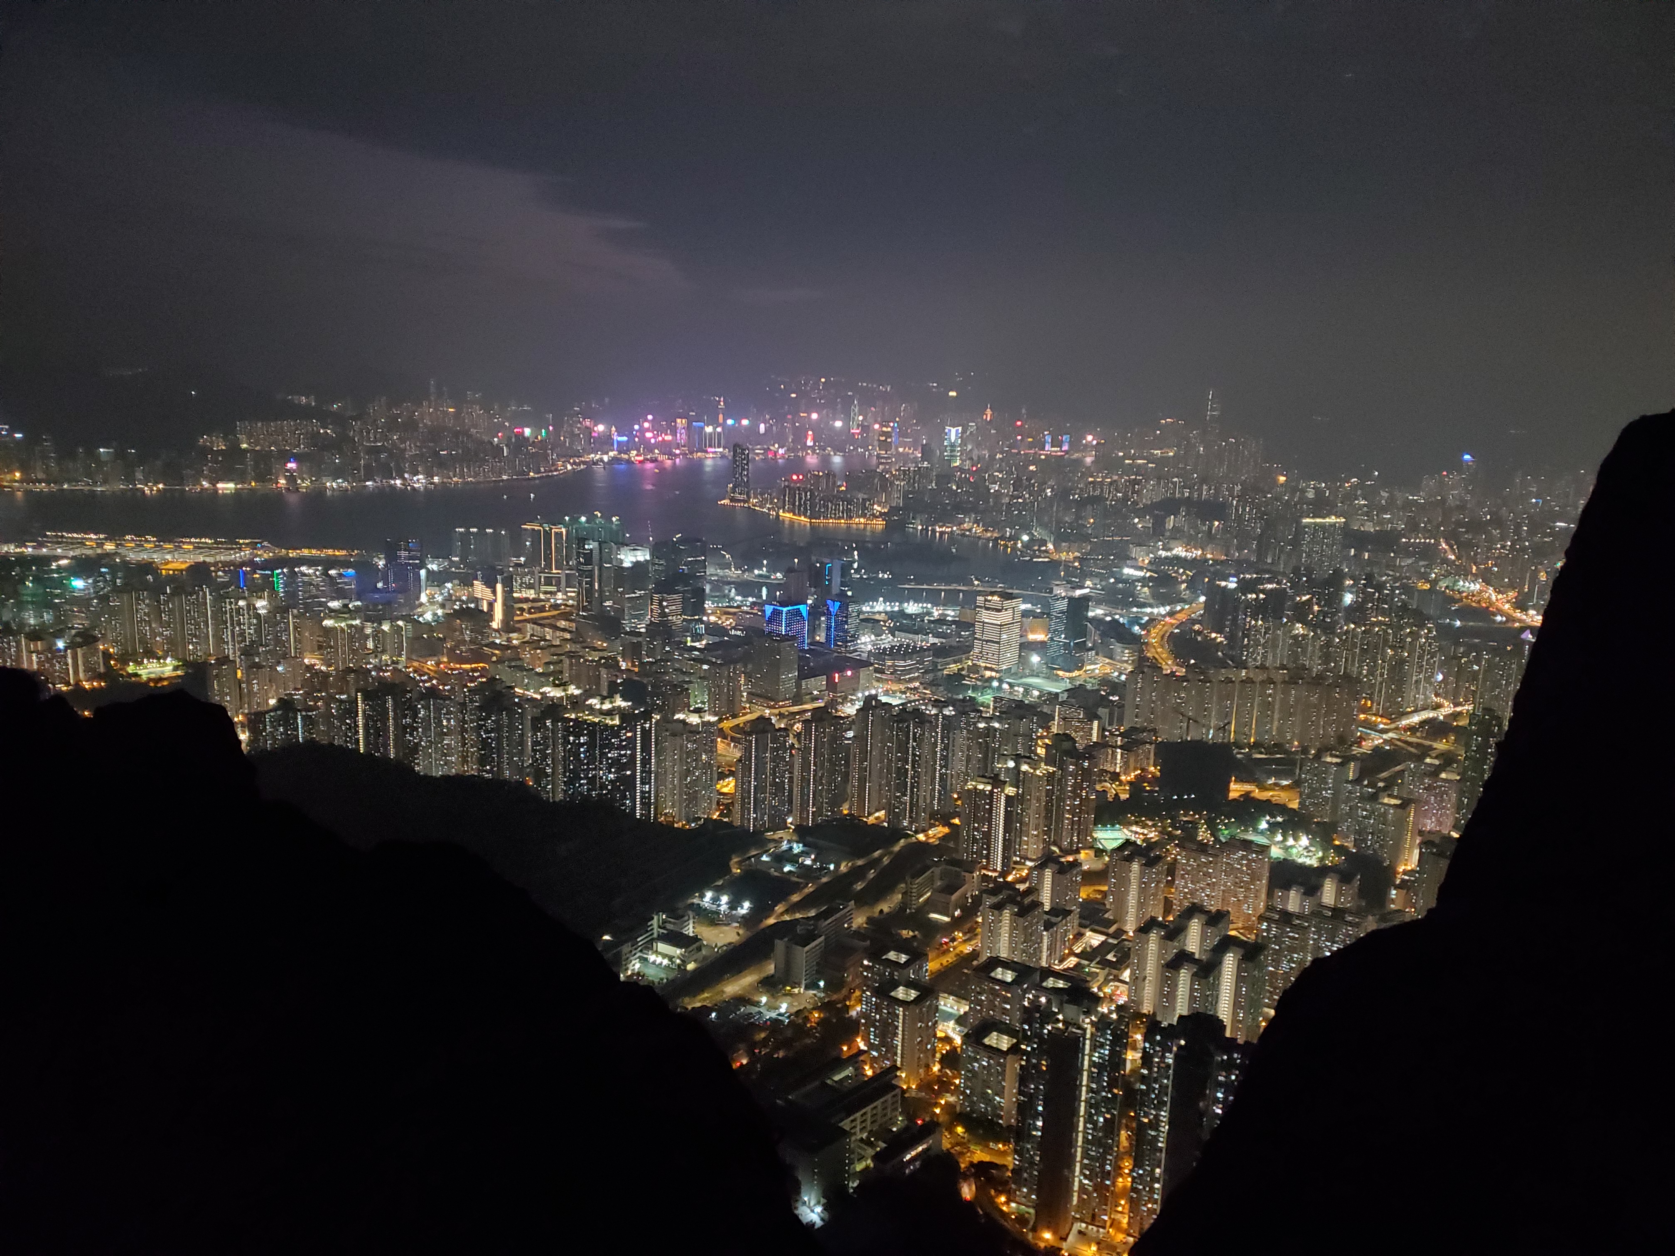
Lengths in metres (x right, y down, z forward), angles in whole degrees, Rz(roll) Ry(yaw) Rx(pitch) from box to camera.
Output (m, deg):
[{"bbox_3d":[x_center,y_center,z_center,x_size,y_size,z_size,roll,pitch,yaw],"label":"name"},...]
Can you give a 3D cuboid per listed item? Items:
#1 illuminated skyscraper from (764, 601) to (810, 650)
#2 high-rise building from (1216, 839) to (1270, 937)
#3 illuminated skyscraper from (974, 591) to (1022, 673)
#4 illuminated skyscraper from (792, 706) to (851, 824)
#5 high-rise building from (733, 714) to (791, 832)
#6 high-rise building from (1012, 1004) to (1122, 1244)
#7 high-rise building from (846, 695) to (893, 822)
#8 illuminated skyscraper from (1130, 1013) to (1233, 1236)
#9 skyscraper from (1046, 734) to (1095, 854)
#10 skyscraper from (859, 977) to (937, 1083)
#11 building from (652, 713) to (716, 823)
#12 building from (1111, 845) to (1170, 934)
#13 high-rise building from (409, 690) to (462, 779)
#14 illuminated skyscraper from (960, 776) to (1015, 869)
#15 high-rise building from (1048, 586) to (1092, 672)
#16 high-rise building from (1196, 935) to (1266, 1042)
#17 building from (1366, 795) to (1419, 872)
[{"bbox_3d":[-88.500,7.100,2122.800,45.000,94.000,53.000,12,15,40],"label":"illuminated skyscraper"},{"bbox_3d":[352.000,225.300,1096.600,33.000,75.000,31.000,10,14,34],"label":"high-rise building"},{"bbox_3d":[286.100,12.600,2244.500,57.000,137.000,55.000,12,15,40],"label":"illuminated skyscraper"},{"bbox_3d":[-16.500,142.500,1279.100,53.000,116.000,50.000,7,13,24],"label":"illuminated skyscraper"},{"bbox_3d":[-73.800,146.500,1247.100,53.000,109.000,50.000,7,13,24],"label":"high-rise building"},{"bbox_3d":[113.900,245.000,628.300,43.000,110.000,41.000,9,14,32],"label":"high-rise building"},{"bbox_3d":[32.400,133.300,1318.600,33.000,121.000,35.000,11,14,39],"label":"high-rise building"},{"bbox_3d":[182.400,261.500,647.600,46.000,113.000,25.000,10,14,34],"label":"illuminated skyscraper"},{"bbox_3d":[228.200,164.300,1221.700,43.000,106.000,41.000,8,13,29],"label":"skyscraper"},{"bbox_3d":[43.800,263.600,824.800,33.000,61.000,28.000,9,14,32],"label":"skyscraper"},{"bbox_3d":[-148.200,134.800,1230.200,38.000,89.000,42.000,11,14,39],"label":"building"},{"bbox_3d":[258.300,223.800,1080.500,36.000,65.000,36.000,10,14,36],"label":"building"},{"bbox_3d":[-406.500,117.700,1271.800,48.000,106.000,46.000,6,12,20],"label":"high-rise building"},{"bbox_3d":[139.800,182.000,1162.500,45.000,85.000,43.000,8,13,27],"label":"illuminated skyscraper"},{"bbox_3d":[389.800,3.300,2132.300,42.000,130.000,50.000,12,15,41],"label":"high-rise building"},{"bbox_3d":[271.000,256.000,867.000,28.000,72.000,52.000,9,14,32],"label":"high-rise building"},{"bbox_3d":[567.500,207.000,1295.000,38.000,65.000,40.000,12,15,41],"label":"building"}]

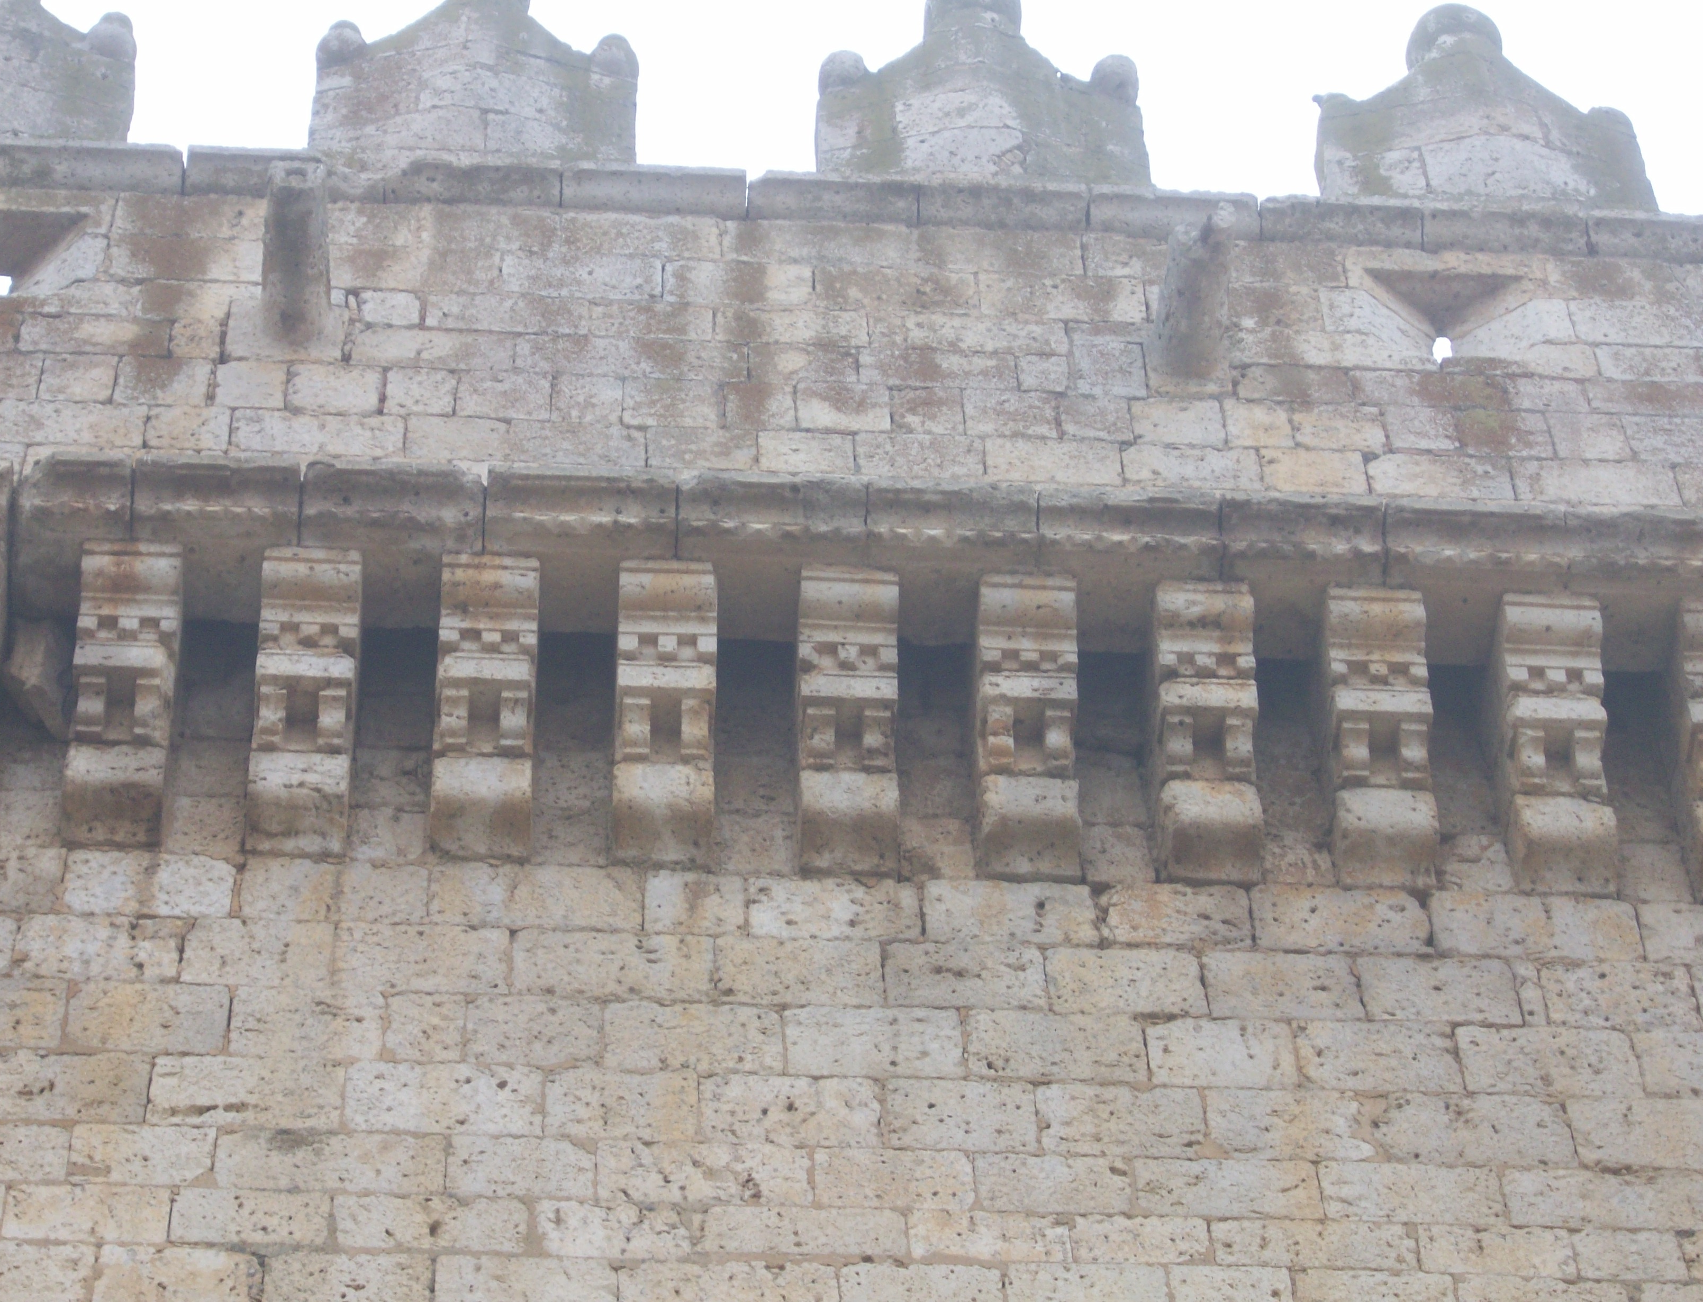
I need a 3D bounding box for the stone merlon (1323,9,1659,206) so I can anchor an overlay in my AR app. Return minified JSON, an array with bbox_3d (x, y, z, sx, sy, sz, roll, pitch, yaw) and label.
[{"bbox_3d":[3.039,-2.501,25.409,1.591,1.775,0.630,2,-45,-5],"label":"stone merlon"}]

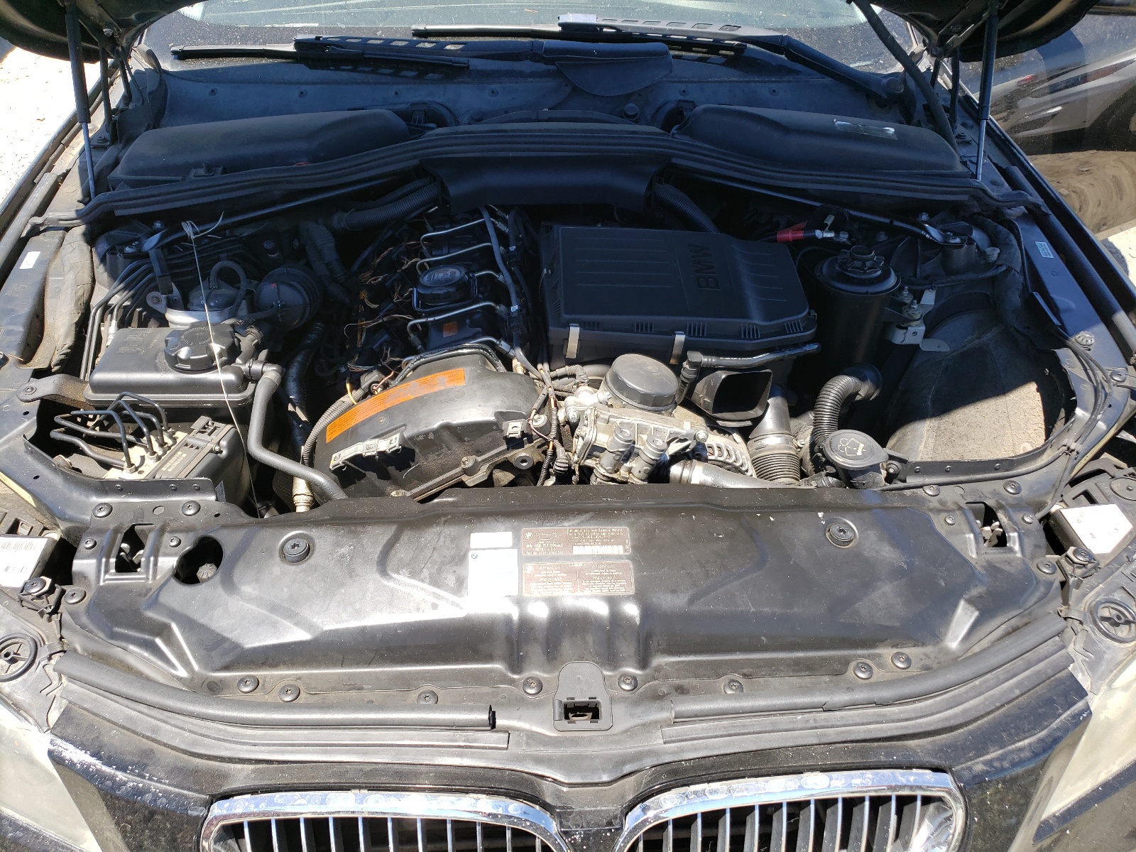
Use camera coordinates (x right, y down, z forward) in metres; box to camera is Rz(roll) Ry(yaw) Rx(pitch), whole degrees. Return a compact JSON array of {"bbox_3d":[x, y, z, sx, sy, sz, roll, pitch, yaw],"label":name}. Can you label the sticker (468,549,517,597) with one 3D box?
[{"bbox_3d":[-0.071,0.138,0.805,0.047,0.001,0.055,-1,45,-2],"label":"sticker"}]

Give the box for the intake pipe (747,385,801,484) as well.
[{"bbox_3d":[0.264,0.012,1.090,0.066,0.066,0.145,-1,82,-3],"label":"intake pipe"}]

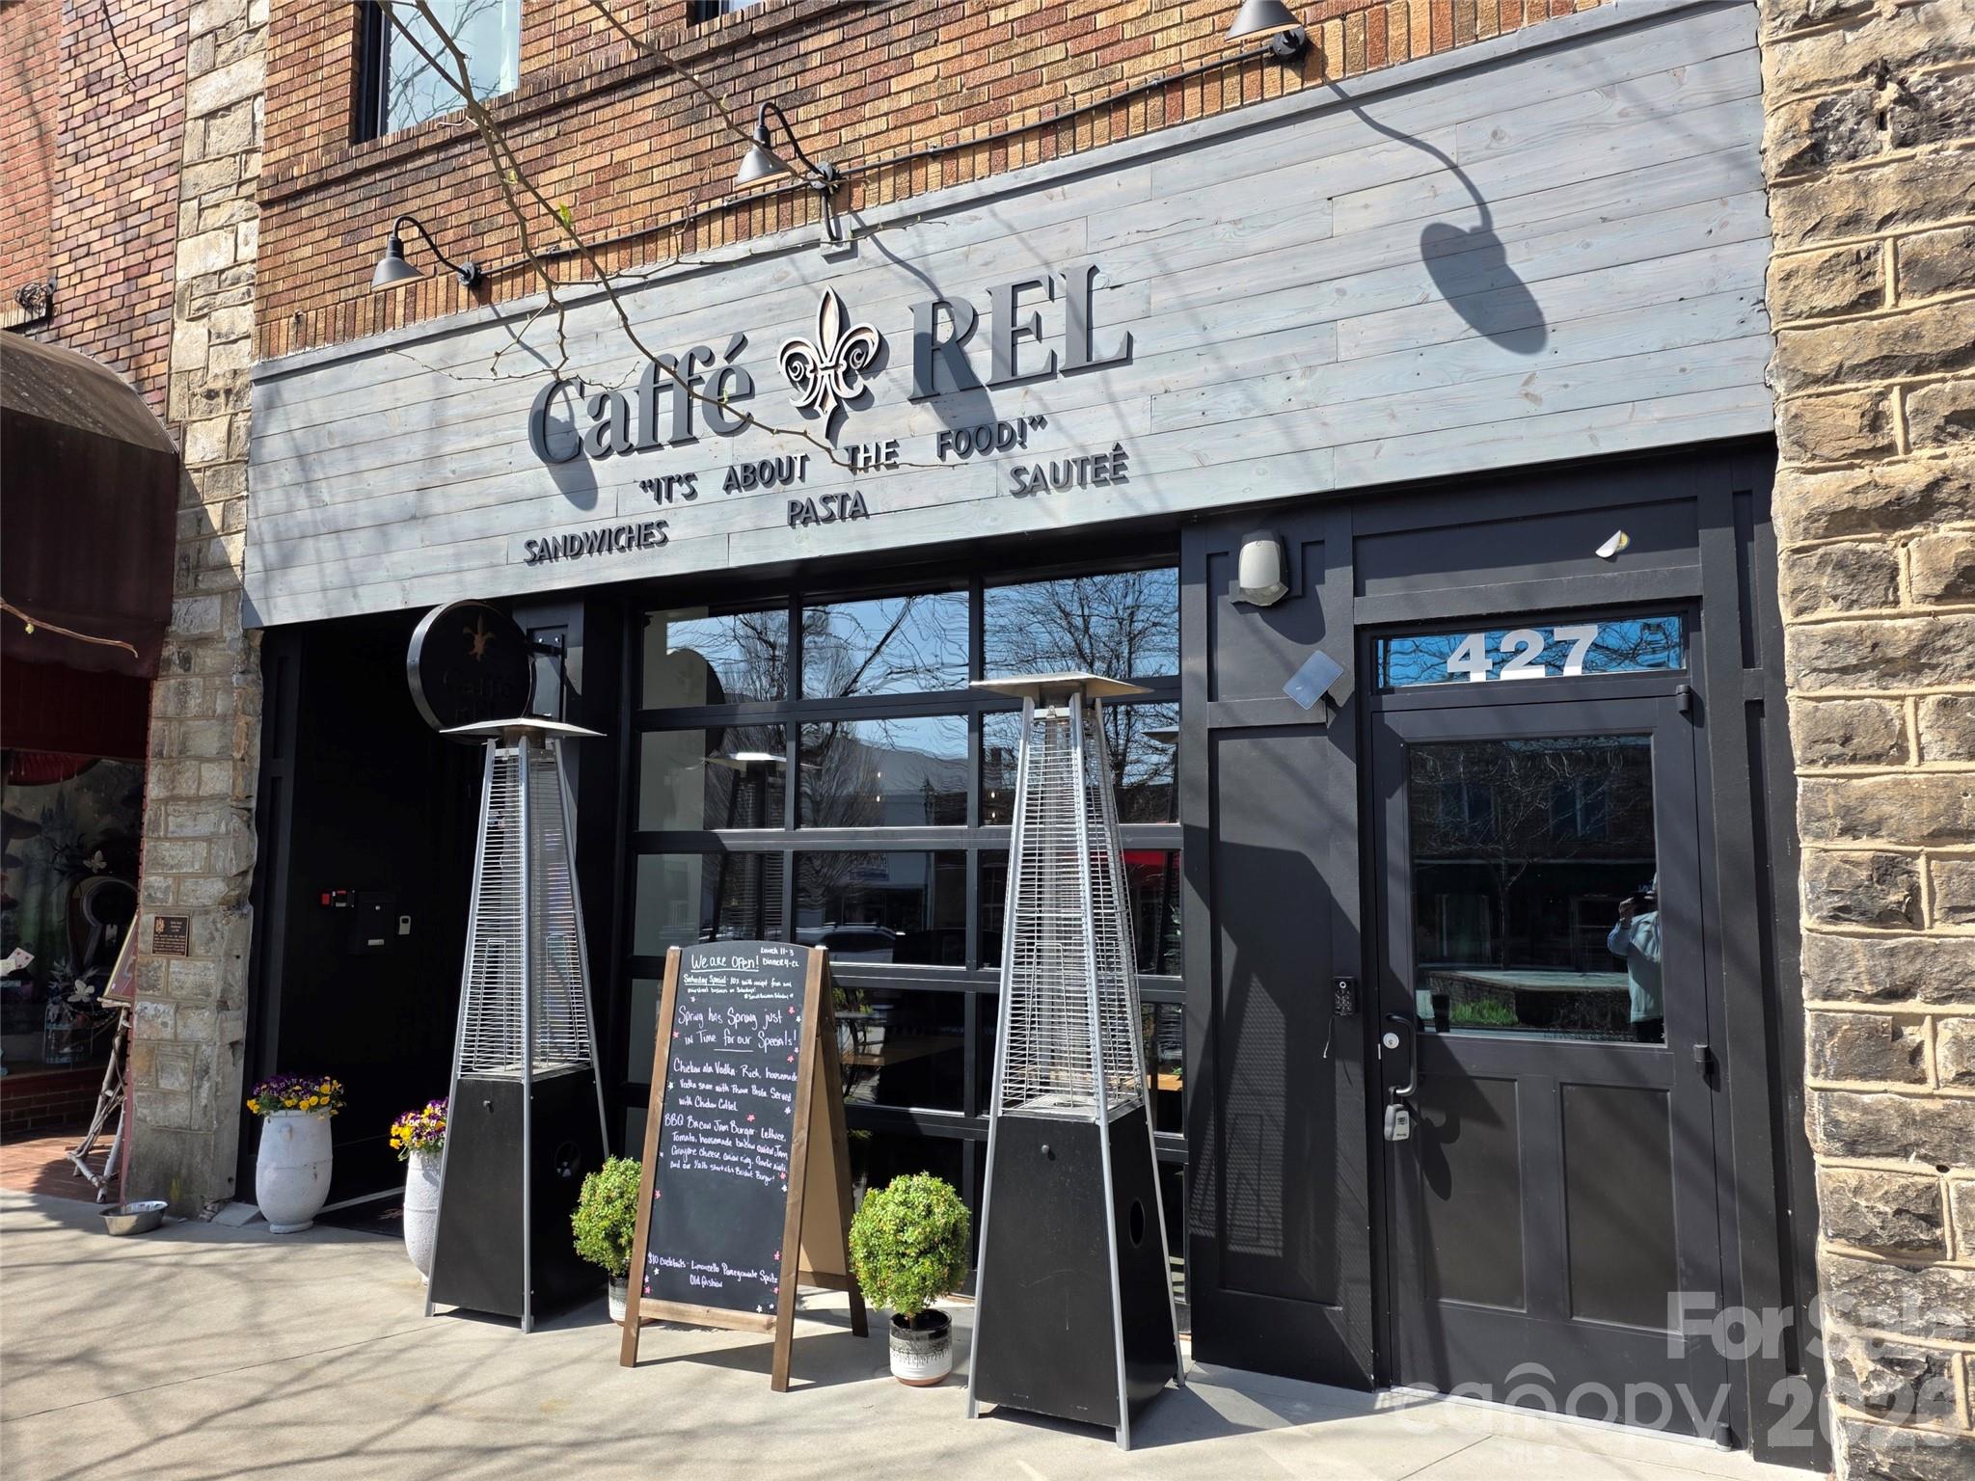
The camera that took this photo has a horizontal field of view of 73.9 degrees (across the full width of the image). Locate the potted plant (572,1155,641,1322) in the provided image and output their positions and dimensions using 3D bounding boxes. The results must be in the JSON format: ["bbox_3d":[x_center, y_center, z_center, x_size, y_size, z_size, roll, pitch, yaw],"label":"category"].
[{"bbox_3d":[-1.326,1.812,4.900,0.383,0.644,0.383,-3,-6,26],"label":"potted plant"}]

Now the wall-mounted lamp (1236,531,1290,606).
[{"bbox_3d":[0.928,-0.570,4.383,0.144,0.283,0.184,-3,-6,26],"label":"wall-mounted lamp"}]

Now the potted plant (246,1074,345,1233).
[{"bbox_3d":[-3.229,1.918,6.145,0.439,0.696,0.439,-3,-6,26],"label":"potted plant"}]

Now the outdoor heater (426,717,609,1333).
[{"bbox_3d":[-1.778,1.041,5.191,0.511,2.258,0.511,-3,-7,30],"label":"outdoor heater"}]

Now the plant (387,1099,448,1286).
[{"bbox_3d":[-2.194,1.839,5.378,0.439,0.698,0.439,-3,-6,26],"label":"plant"}]

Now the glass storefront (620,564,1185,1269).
[{"bbox_3d":[-0.464,0.743,5.339,2.699,2.739,0.104,-3,-6,26],"label":"glass storefront"}]

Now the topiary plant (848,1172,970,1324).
[{"bbox_3d":[-0.237,1.669,4.312,0.383,0.490,0.383,0,-6,0],"label":"topiary plant"}]

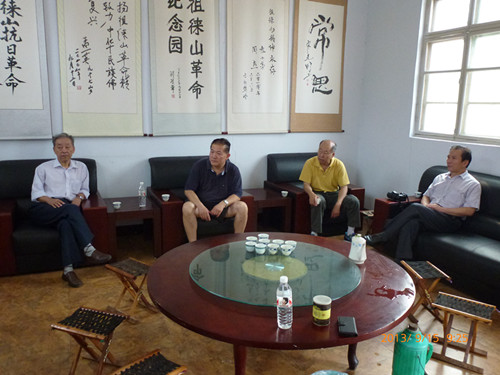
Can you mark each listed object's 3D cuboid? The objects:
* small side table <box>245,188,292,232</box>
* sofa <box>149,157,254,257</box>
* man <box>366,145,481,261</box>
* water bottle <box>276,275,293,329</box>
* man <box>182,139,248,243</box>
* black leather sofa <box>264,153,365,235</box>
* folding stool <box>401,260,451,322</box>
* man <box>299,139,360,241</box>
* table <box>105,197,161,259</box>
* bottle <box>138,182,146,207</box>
[{"bbox_3d":[0.121,0.311,4.513,0.475,0.464,0.656,-4,12,-23],"label":"small side table"},{"bbox_3d":[-0.566,0.139,4.250,0.942,0.871,0.853,-4,12,-23],"label":"sofa"},{"bbox_3d":[1.638,0.186,3.643,1.030,1.114,0.600,-6,13,-32],"label":"man"},{"bbox_3d":[0.151,0.487,1.664,0.065,0.235,0.065,1,11,0],"label":"water bottle"},{"bbox_3d":[-0.366,0.075,3.937,0.600,1.128,0.740,-2,12,-14],"label":"man"},{"bbox_3d":[0.759,0.056,4.823,0.924,0.871,0.853,-4,12,-23],"label":"black leather sofa"},{"bbox_3d":[1.239,0.738,2.796,0.225,0.341,0.310,1,11,-4],"label":"folding stool"},{"bbox_3d":[0.881,0.014,4.480,0.600,1.093,0.740,0,11,-8],"label":"man"},{"bbox_3d":[-1.197,0.394,3.944,0.475,0.464,0.656,-4,12,-23],"label":"table"},{"bbox_3d":[-1.040,0.075,3.770,0.065,0.235,0.065,-4,12,-23],"label":"bottle"}]

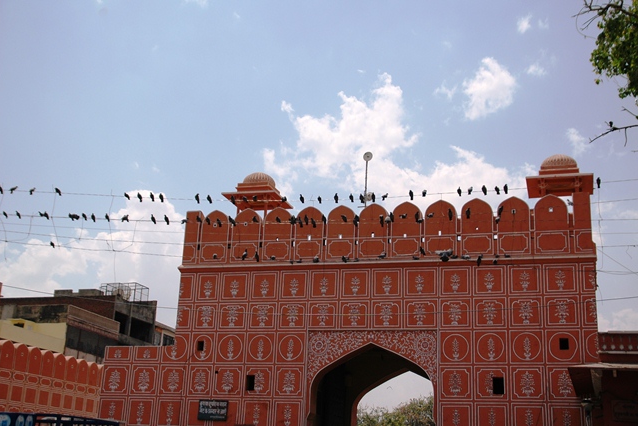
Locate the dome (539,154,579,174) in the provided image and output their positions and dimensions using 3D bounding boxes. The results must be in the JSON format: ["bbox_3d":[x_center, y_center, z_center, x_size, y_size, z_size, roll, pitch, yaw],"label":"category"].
[{"bbox_3d":[11.889,-2.313,42.190,1.815,1.133,1.815,-3,-19,16],"label":"dome"}]

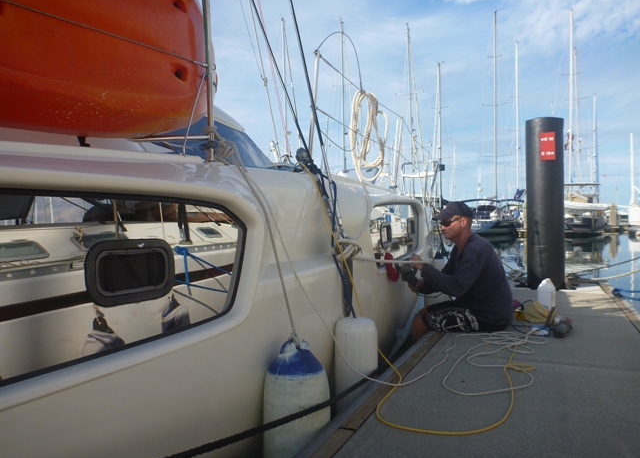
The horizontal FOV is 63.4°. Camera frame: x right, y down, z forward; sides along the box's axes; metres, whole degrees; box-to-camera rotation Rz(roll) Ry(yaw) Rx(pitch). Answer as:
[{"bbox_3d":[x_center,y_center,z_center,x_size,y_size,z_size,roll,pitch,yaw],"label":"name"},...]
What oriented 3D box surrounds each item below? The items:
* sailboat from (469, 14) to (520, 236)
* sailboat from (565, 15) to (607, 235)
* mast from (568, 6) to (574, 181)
[{"bbox_3d":[12.735,-8.037,38.000,3.900,17.000,12.000,-1,1,24],"label":"sailboat"},{"bbox_3d":[18.435,-7.932,37.500,4.000,16.800,12.000,-1,1,24],"label":"sailboat"},{"bbox_3d":[18.666,-9.705,38.500,0.220,13.535,0.220,-1,1,24],"label":"mast"}]

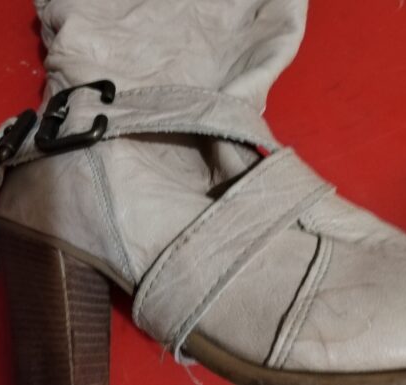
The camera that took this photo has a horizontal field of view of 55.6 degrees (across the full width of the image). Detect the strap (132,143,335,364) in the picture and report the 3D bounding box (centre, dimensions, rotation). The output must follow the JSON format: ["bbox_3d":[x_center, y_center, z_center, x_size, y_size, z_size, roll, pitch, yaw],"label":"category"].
[{"bbox_3d":[0.015,0.030,0.192,0.110,0.060,0.042,-44,82,-8],"label":"strap"}]

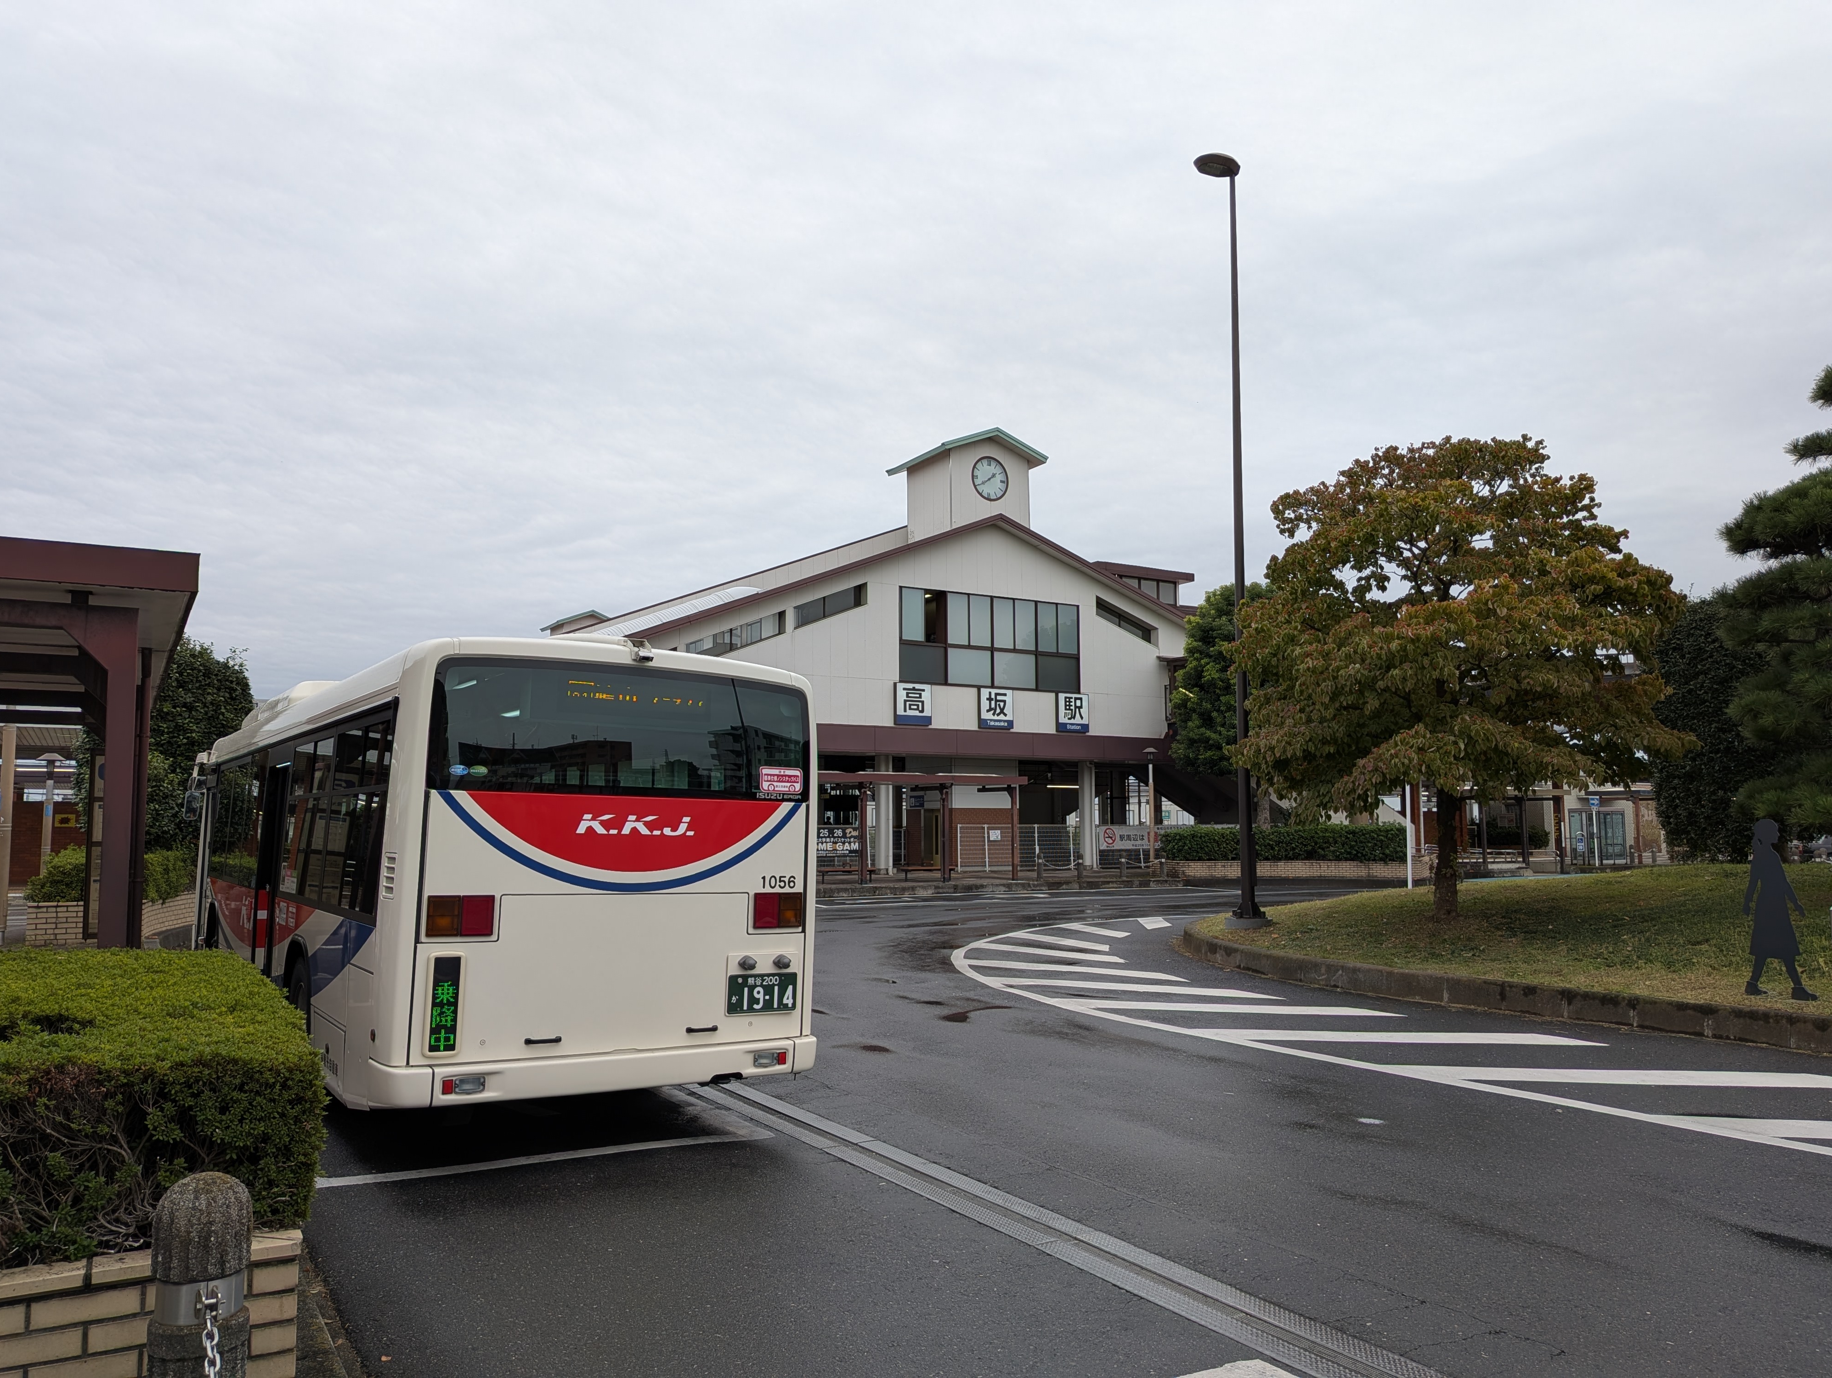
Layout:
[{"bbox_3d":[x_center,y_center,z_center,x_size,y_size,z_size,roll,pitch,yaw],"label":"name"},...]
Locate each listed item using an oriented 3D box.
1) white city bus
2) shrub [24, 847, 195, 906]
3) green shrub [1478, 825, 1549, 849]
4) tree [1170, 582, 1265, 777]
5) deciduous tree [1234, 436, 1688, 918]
[{"bbox_3d":[-4.447,1.579,11.285,2.485,3.050,10.450,6,-8,-33],"label":"white city bus"},{"bbox_3d":[-11.804,2.686,18.724,1.900,0.820,2.700,2,-6,-18],"label":"shrub"},{"bbox_3d":[23.427,5.670,49.681,2.700,0.950,1.300,0,-6,0],"label":"green shrub"},{"bbox_3d":[11.537,1.062,43.113,5.800,9.200,5.800,0,-6,0],"label":"tree"},{"bbox_3d":[7.875,-0.180,18.513,6.300,6.900,6.300,-2,-6,22],"label":"deciduous tree"}]

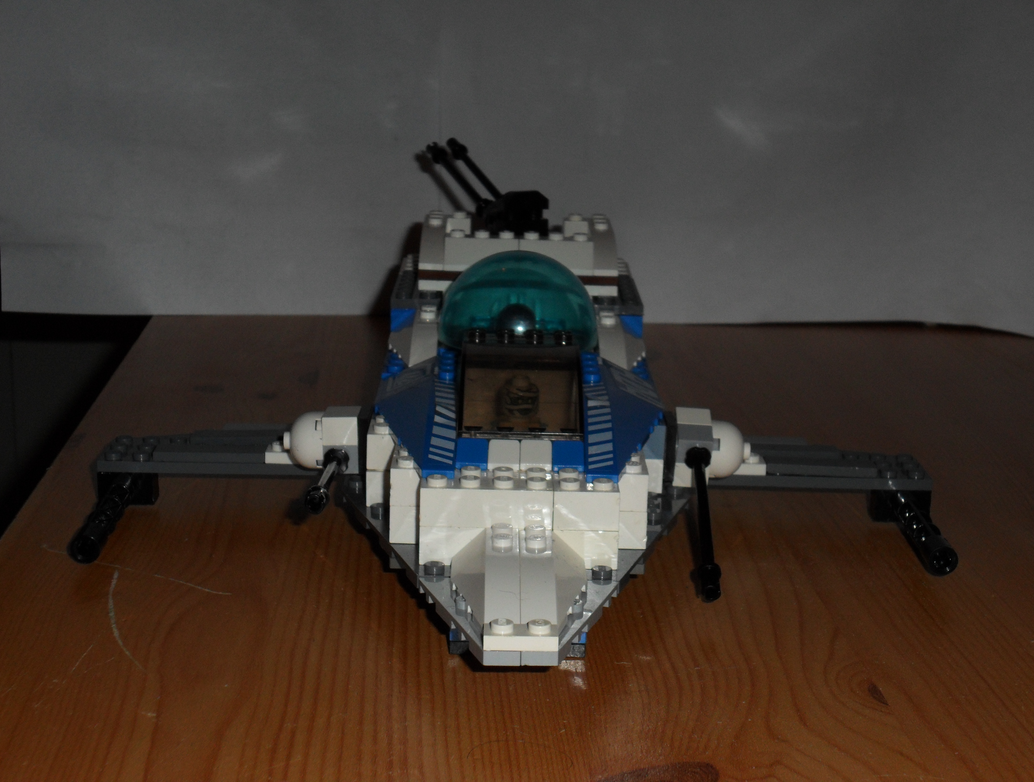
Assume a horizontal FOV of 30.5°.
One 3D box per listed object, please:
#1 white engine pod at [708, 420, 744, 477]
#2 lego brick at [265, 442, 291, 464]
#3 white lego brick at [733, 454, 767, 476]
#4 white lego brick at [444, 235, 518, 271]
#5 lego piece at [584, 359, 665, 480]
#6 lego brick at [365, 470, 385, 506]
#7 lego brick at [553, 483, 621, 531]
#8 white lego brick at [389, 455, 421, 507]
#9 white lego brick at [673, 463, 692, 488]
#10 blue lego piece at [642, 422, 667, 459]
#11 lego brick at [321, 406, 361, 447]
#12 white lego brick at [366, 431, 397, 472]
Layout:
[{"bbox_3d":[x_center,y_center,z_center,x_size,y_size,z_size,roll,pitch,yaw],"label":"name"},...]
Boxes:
[{"bbox_3d":[0.060,0.016,0.535,0.011,0.016,0.016,1,13,-1],"label":"white engine pod"},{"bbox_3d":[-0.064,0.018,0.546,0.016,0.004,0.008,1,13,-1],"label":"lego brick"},{"bbox_3d":[0.064,0.021,0.549,0.016,0.005,0.008,1,13,-1],"label":"white lego brick"},{"bbox_3d":[-0.011,-0.045,0.611,0.024,0.011,0.016,1,13,-1],"label":"white lego brick"},{"bbox_3d":[0.029,0.006,0.508,0.024,0.011,0.096,1,13,-1],"label":"lego piece"},{"bbox_3d":[-0.036,0.024,0.512,0.008,0.010,0.016,1,13,-1],"label":"lego brick"},{"bbox_3d":[0.017,0.027,0.464,0.016,0.010,0.016,1,13,-1],"label":"lego brick"},{"bbox_3d":[-0.027,0.021,0.479,0.009,0.011,0.018,1,13,-1],"label":"white lego brick"},{"bbox_3d":[0.050,0.021,0.541,0.010,0.008,0.010,1,35,-1],"label":"white lego brick"},{"bbox_3d":[0.036,0.013,0.526,0.008,0.011,0.015,1,13,-1],"label":"blue lego piece"},{"bbox_3d":[-0.049,0.010,0.531,0.010,0.008,0.015,1,13,-1],"label":"lego brick"},{"bbox_3d":[-0.036,0.014,0.510,0.008,0.010,0.016,1,13,-1],"label":"white lego brick"}]

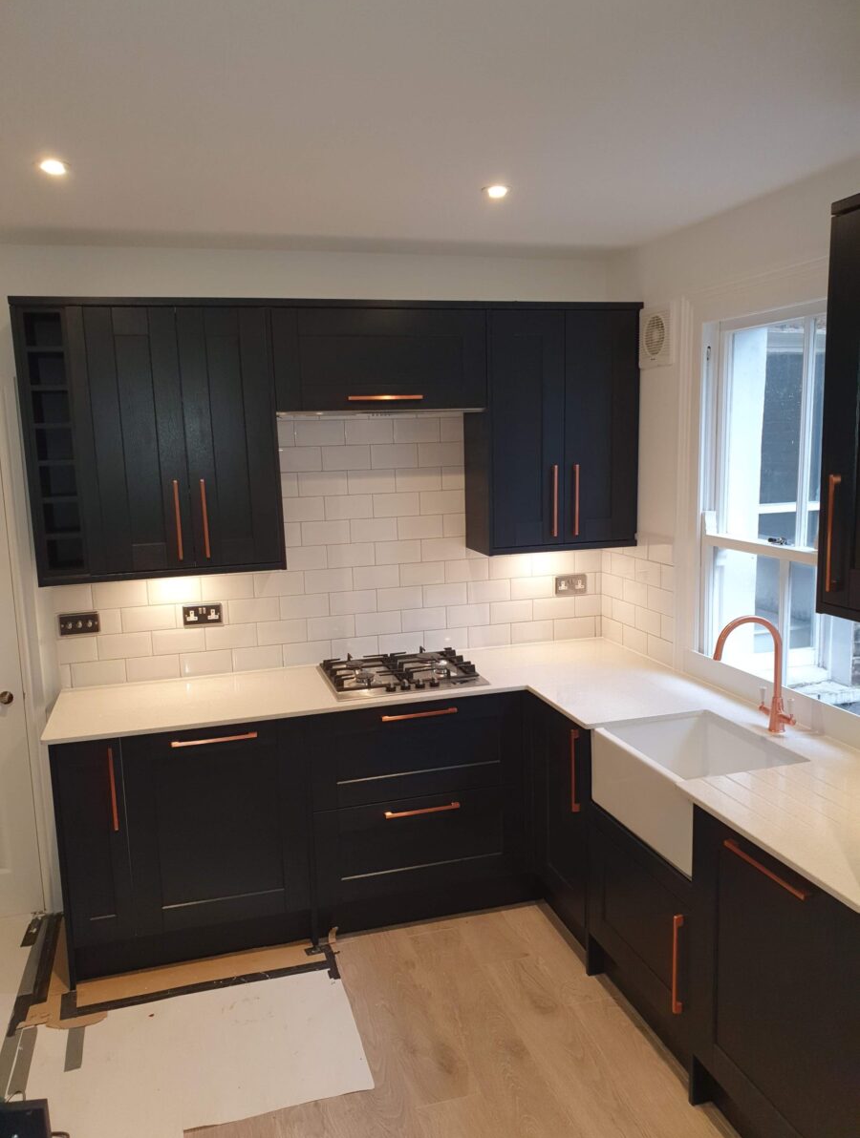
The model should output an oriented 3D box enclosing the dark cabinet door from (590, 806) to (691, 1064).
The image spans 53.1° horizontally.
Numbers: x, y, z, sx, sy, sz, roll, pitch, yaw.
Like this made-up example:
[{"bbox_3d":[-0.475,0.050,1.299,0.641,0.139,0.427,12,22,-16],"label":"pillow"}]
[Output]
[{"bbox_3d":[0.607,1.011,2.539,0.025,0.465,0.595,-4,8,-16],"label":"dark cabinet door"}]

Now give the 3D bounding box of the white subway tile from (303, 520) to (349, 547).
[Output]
[{"bbox_3d":[-0.426,-0.149,3.529,0.200,0.100,0.010,-4,8,-16],"label":"white subway tile"}]

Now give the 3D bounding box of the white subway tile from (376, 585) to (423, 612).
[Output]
[{"bbox_3d":[-0.129,0.126,3.654,0.200,0.099,0.008,-4,9,-16],"label":"white subway tile"}]

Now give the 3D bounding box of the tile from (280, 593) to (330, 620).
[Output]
[{"bbox_3d":[-0.516,0.153,3.543,0.200,0.099,0.008,-4,9,-16],"label":"tile"}]

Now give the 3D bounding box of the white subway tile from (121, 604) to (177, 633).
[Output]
[{"bbox_3d":[-1.087,0.194,3.350,0.198,0.098,0.010,-4,8,-16],"label":"white subway tile"}]

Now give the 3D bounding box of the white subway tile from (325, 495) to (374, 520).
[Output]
[{"bbox_3d":[-0.333,-0.254,3.541,0.200,0.098,0.009,-4,8,-16],"label":"white subway tile"}]

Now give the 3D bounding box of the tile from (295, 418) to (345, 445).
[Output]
[{"bbox_3d":[-0.439,-0.544,3.473,0.200,0.100,0.010,-4,8,-16],"label":"tile"}]

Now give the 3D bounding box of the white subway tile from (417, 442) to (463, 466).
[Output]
[{"bbox_3d":[0.048,-0.477,3.607,0.199,0.097,0.010,-4,8,-16],"label":"white subway tile"}]

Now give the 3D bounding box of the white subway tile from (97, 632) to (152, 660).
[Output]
[{"bbox_3d":[-1.189,0.302,3.359,0.200,0.100,0.010,-4,8,-16],"label":"white subway tile"}]

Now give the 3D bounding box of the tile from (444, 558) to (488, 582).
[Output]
[{"bbox_3d":[0.161,0.008,3.723,0.200,0.100,0.010,-4,8,-16],"label":"tile"}]

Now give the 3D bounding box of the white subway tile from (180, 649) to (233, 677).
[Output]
[{"bbox_3d":[-0.896,0.379,3.461,0.200,0.098,0.009,-4,8,-16],"label":"white subway tile"}]

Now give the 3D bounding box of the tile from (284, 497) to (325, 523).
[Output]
[{"bbox_3d":[-0.523,-0.239,3.461,0.198,0.098,0.010,-4,8,-16],"label":"tile"}]

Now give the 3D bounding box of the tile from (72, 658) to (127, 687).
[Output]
[{"bbox_3d":[-1.279,0.405,3.340,0.199,0.097,0.010,-4,8,-16],"label":"tile"}]

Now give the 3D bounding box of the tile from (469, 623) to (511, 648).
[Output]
[{"bbox_3d":[0.267,0.297,3.792,0.200,0.100,0.010,-4,8,-16],"label":"tile"}]

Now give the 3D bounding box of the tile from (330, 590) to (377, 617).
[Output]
[{"bbox_3d":[-0.321,0.141,3.598,0.200,0.098,0.009,-4,8,-16],"label":"tile"}]

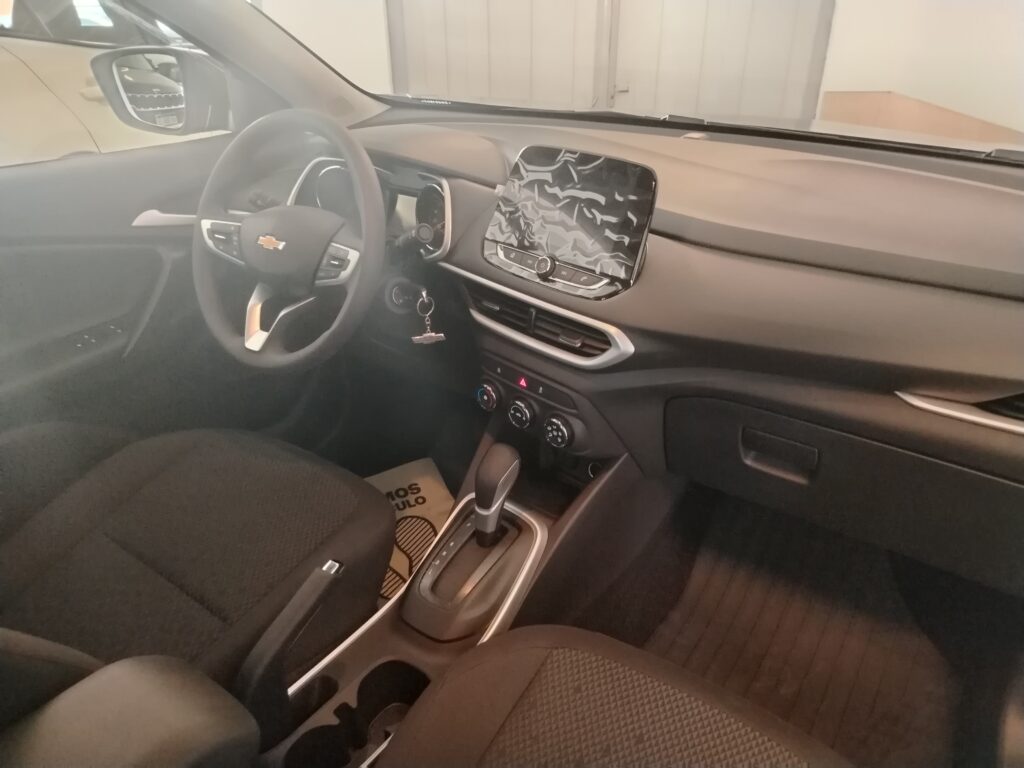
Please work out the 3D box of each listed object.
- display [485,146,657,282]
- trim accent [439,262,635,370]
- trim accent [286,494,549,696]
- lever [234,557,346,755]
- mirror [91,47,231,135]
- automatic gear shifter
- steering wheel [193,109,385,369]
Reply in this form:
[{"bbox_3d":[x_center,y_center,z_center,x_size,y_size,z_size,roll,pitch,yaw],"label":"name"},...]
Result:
[{"bbox_3d":[0.076,-0.224,0.954,0.230,0.158,0.035,21,6,39],"label":"display"},{"bbox_3d":[0.018,-0.096,0.982,0.350,0.090,0.040,20,9,38],"label":"trim accent"},{"bbox_3d":[-0.103,0.275,0.891,0.152,0.070,0.385,14,37,30],"label":"trim accent"},{"bbox_3d":[-0.251,0.292,0.765,0.043,0.065,0.225,14,50,30],"label":"lever"},{"bbox_3d":[-0.655,-0.559,1.365,0.230,0.157,0.125,11,27,24],"label":"mirror"},{"bbox_3d":[-0.025,0.150,0.970,0.045,0.140,0.056,14,18,30],"label":"automatic gear shifter"},{"bbox_3d":[-0.325,-0.207,1.030,0.370,0.370,0.095,14,5,29],"label":"steering wheel"}]

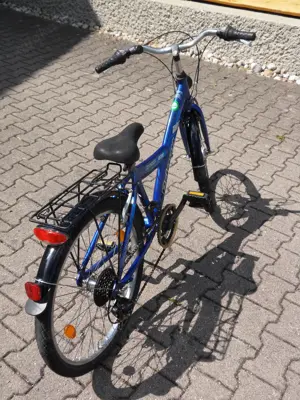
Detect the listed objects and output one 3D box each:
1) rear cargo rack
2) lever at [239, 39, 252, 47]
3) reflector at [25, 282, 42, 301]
[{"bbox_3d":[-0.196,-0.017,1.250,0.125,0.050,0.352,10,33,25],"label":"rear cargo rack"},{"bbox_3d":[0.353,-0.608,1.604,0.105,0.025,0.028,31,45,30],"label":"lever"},{"bbox_3d":[-0.307,0.242,1.111,0.045,0.049,0.018,10,27,25],"label":"reflector"}]

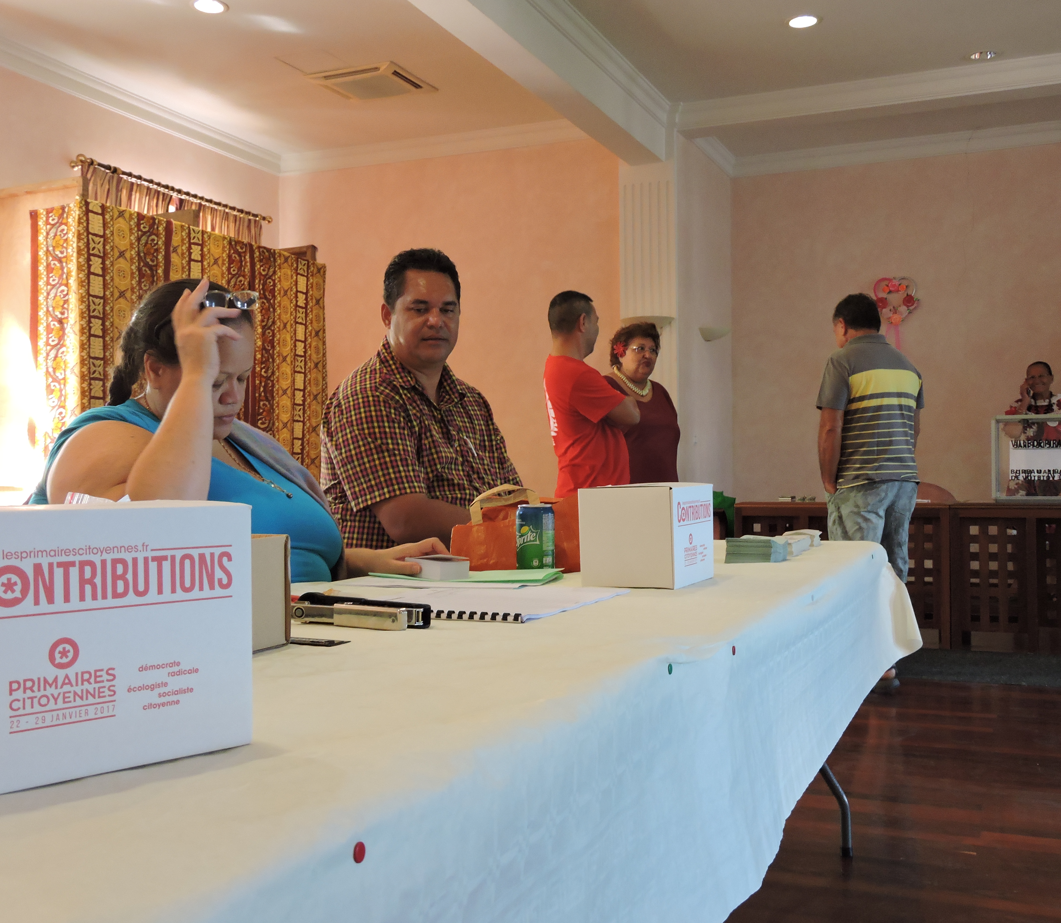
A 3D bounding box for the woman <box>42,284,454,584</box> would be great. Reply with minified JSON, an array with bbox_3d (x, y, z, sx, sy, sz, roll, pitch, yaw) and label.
[{"bbox_3d":[-0.440,0.320,1.790,0.760,1.210,0.620,0,-1,23],"label":"woman"}]

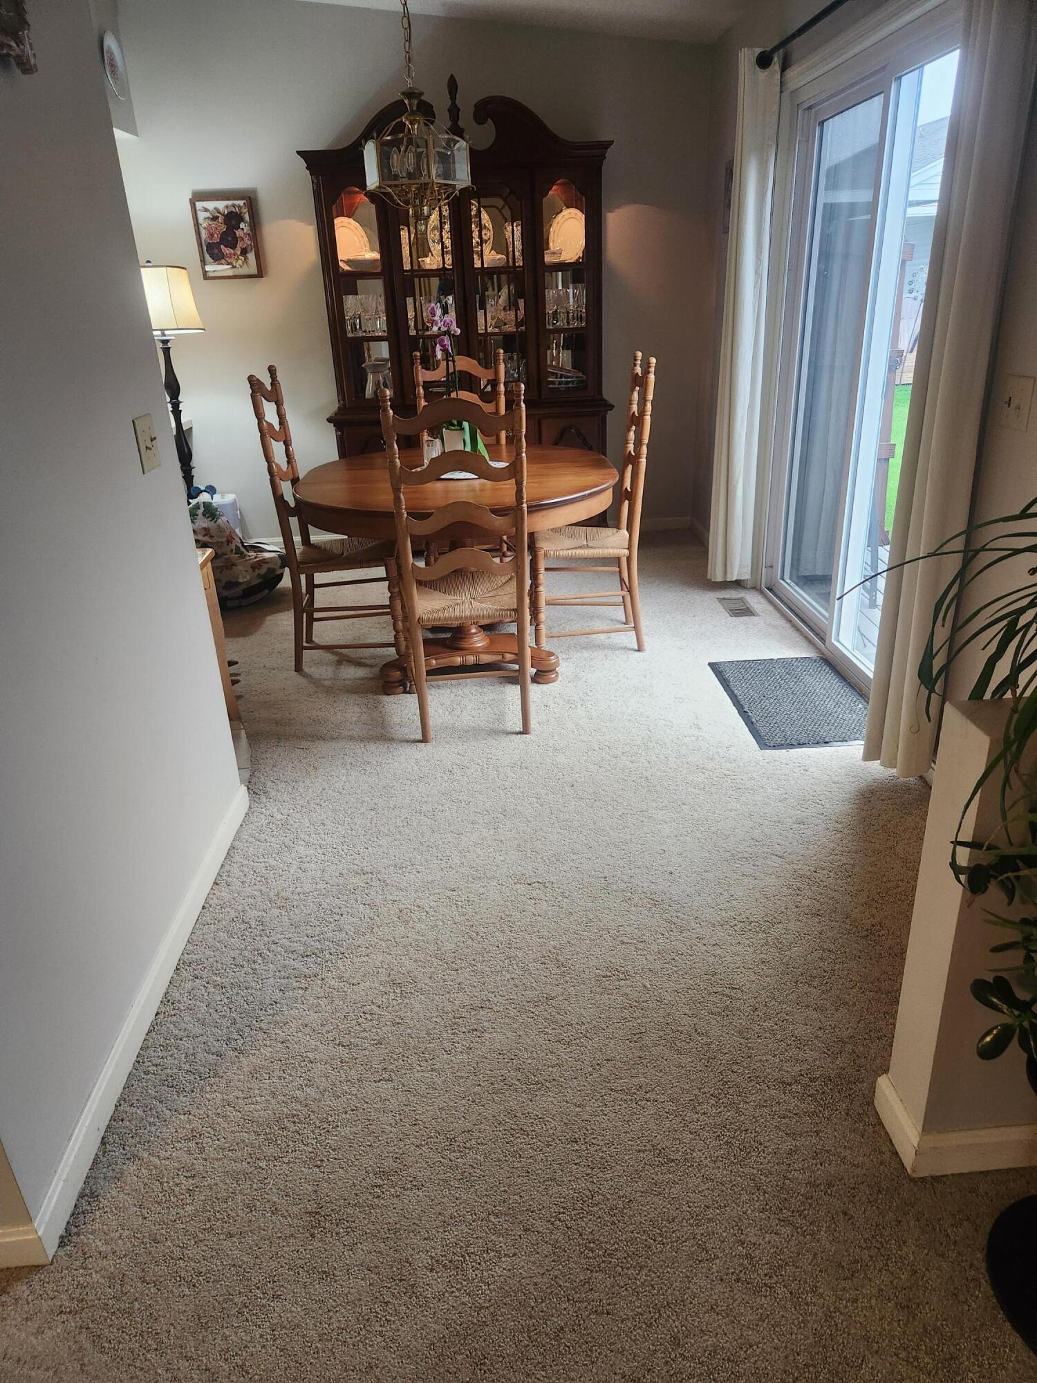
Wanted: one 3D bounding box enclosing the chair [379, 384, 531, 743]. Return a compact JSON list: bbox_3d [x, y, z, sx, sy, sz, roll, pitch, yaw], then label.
[{"bbox_3d":[-0.189,-0.447,3.088,0.500,1.160,0.490,-4,24,-3],"label":"chair"}]

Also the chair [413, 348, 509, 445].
[{"bbox_3d":[-0.244,-0.968,4.283,0.500,1.160,0.490,-3,24,-1],"label":"chair"}]

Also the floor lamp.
[{"bbox_3d":[-1.794,-1.397,4.872,0.430,1.610,0.430,-3,24,-1],"label":"floor lamp"}]

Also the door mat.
[{"bbox_3d":[1.003,0.020,3.324,0.460,0.012,0.760,-3,24,-1],"label":"door mat"}]

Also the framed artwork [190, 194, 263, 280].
[{"bbox_3d":[-1.547,-2.409,4.886,0.320,0.395,0.030,-3,24,-1],"label":"framed artwork"}]

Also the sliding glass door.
[{"bbox_3d":[1.244,-1.063,3.266,0.120,2.030,1.800,-3,24,-1],"label":"sliding glass door"}]

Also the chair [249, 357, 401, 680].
[{"bbox_3d":[-0.728,-0.691,3.703,0.480,1.160,0.500,-3,24,-1],"label":"chair"}]

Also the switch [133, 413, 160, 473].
[{"bbox_3d":[-0.857,-0.575,2.126,0.018,0.119,0.118,-3,24,-1],"label":"switch"}]

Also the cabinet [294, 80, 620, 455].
[{"bbox_3d":[-0.274,-1.900,4.957,1.520,2.330,0.440,-3,24,-1],"label":"cabinet"}]

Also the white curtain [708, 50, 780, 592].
[{"bbox_3d":[0.991,-1.552,4.111,0.180,2.180,0.260,-3,24,-1],"label":"white curtain"}]

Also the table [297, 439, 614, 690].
[{"bbox_3d":[-0.224,-0.518,3.765,1.220,0.750,1.440,-3,24,-1],"label":"table"}]

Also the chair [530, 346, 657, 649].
[{"bbox_3d":[0.283,-0.757,3.745,0.490,1.160,0.500,-3,24,-1],"label":"chair"}]

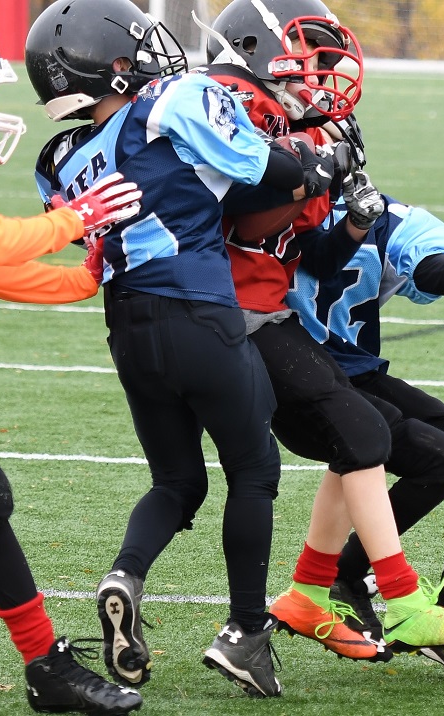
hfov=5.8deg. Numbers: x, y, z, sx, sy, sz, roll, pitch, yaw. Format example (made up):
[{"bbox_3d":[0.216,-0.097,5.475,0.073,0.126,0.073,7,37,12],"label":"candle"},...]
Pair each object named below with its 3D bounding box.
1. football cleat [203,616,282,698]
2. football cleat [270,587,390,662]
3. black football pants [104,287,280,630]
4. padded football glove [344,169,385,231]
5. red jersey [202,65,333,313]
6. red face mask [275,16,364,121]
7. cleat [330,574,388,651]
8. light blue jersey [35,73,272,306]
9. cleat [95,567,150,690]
[{"bbox_3d":[0.040,0.613,9.000,0.095,0.130,0.240,25,-4,46],"label":"football cleat"},{"bbox_3d":[0.216,0.548,9.080,0.245,0.125,0.095,21,7,0],"label":"football cleat"},{"bbox_3d":[-0.063,0.211,9.020,0.300,0.710,0.300,-2,4,-43],"label":"black football pants"},{"bbox_3d":[0.294,-0.328,9.120,0.085,0.125,0.085,-17,6,-23],"label":"padded football glove"},{"bbox_3d":[0.074,-0.349,9.150,0.290,0.510,0.400,1,4,43],"label":"red jersey"},{"bbox_3d":[0.208,-0.599,9.070,0.150,0.205,0.200,0,7,30],"label":"red face mask"},{"bbox_3d":[0.293,0.567,9.550,0.095,0.125,0.250,-12,41,-39],"label":"cleat"},{"bbox_3d":[-0.141,-0.344,9.020,0.320,0.470,0.420,-8,-4,-40],"label":"light blue jersey"},{"bbox_3d":[-0.203,0.558,9.050,0.092,0.245,0.110,-3,29,15],"label":"cleat"}]

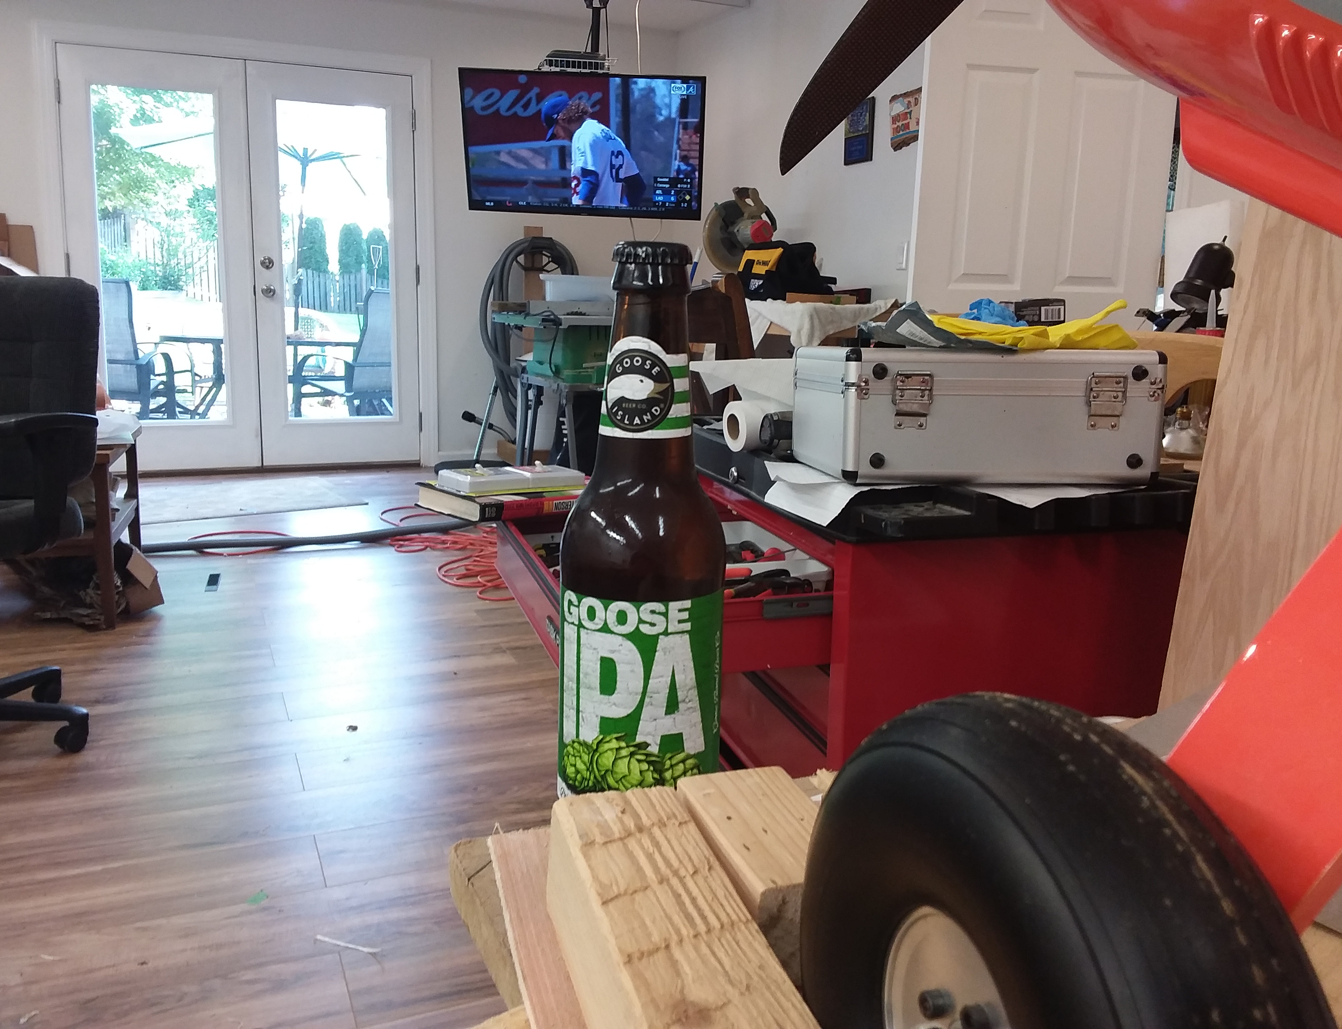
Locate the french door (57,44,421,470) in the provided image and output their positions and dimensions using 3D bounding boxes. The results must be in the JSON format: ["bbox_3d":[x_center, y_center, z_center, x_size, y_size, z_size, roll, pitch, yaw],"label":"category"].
[{"bbox_3d":[-2.114,-1.237,5.435,1.627,2.008,0.060,-4,13,-24],"label":"french door"}]

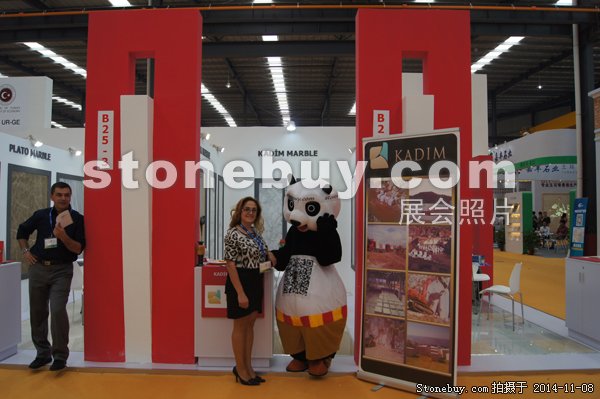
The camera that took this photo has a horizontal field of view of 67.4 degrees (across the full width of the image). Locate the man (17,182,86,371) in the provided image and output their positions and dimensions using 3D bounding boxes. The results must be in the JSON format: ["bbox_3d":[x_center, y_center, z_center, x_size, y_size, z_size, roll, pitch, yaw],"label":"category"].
[{"bbox_3d":[-2.320,0.701,4.219,0.620,1.710,0.370,0,-2,-6],"label":"man"}]

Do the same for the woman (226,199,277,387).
[{"bbox_3d":[-0.422,0.778,3.840,0.380,1.600,0.440,0,-1,41],"label":"woman"}]

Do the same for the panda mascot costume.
[{"bbox_3d":[0.109,0.698,4.145,0.700,1.770,0.600,-1,-2,19],"label":"panda mascot costume"}]

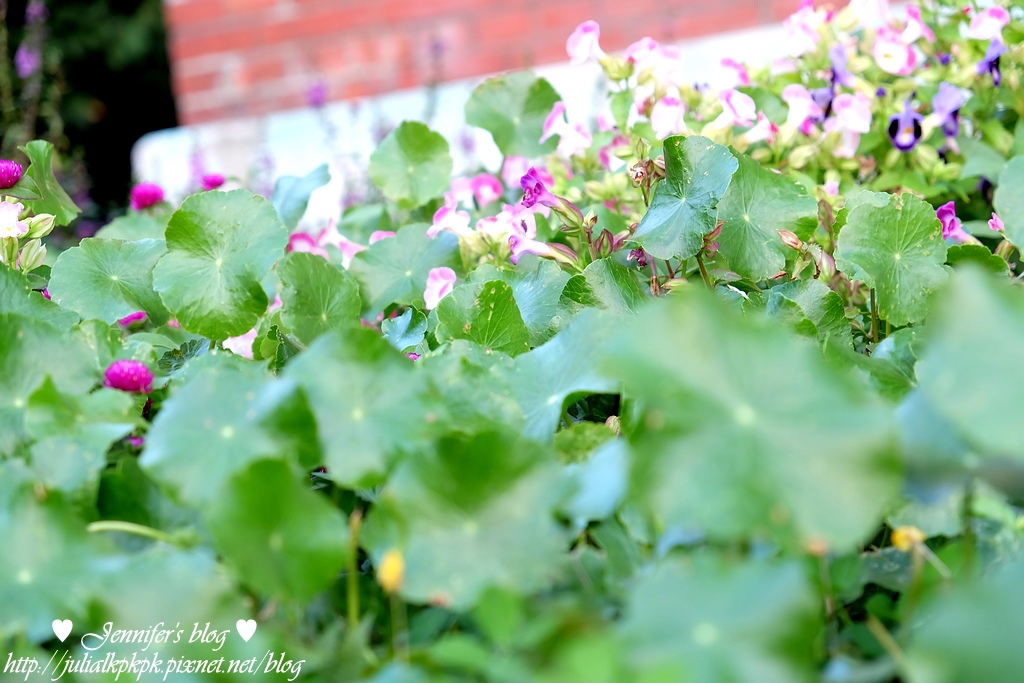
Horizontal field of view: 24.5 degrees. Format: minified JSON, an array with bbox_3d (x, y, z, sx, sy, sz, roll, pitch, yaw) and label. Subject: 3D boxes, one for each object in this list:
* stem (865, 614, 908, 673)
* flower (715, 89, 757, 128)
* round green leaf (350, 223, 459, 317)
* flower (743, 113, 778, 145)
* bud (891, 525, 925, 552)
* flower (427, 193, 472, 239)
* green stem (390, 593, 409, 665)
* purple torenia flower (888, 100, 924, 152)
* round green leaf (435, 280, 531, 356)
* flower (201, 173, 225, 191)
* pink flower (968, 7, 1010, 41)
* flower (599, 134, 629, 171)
[{"bbox_3d":[0.174,0.141,1.100,0.005,0.036,0.006,-35,-9,0],"label":"stem"},{"bbox_3d":[0.156,-0.163,1.650,0.026,0.027,0.025,8,17,41],"label":"flower"},{"bbox_3d":[-0.072,-0.048,1.580,0.073,0.064,0.022,-3,-30,1],"label":"round green leaf"},{"bbox_3d":[0.171,-0.146,1.620,0.027,0.023,0.023,-12,12,-6],"label":"flower"},{"bbox_3d":[0.176,0.088,1.050,0.013,0.011,0.013,-17,19,-41],"label":"bud"},{"bbox_3d":[-0.036,-0.074,1.380,0.026,0.027,0.024,8,19,41],"label":"flower"},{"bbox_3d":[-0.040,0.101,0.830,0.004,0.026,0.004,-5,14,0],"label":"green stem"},{"bbox_3d":[0.266,-0.145,1.590,0.023,0.031,0.023,-4,1,-3],"label":"purple torenia flower"},{"bbox_3d":[-0.015,-0.010,1.260,0.052,0.054,0.022,-5,-24,-2],"label":"round green leaf"},{"bbox_3d":[-0.247,-0.132,1.950,0.020,0.017,0.020,-4,13,0],"label":"flower"},{"bbox_3d":[0.307,-0.205,1.520,0.026,0.024,0.022,2,16,24],"label":"pink flower"},{"bbox_3d":[0.070,-0.128,1.600,0.022,0.025,0.022,-3,11,21],"label":"flower"}]

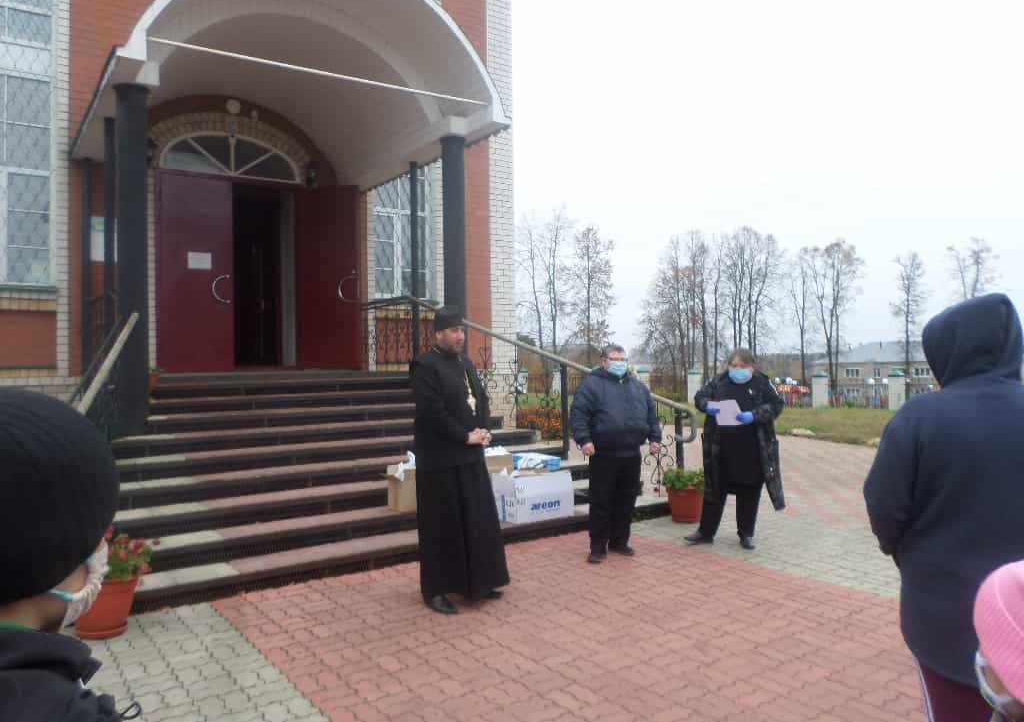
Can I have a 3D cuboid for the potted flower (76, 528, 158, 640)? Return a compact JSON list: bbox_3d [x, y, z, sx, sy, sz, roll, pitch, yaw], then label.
[{"bbox_3d":[-2.407,1.294,4.400,0.520,0.650,0.500,-1,0,-35],"label":"potted flower"}]

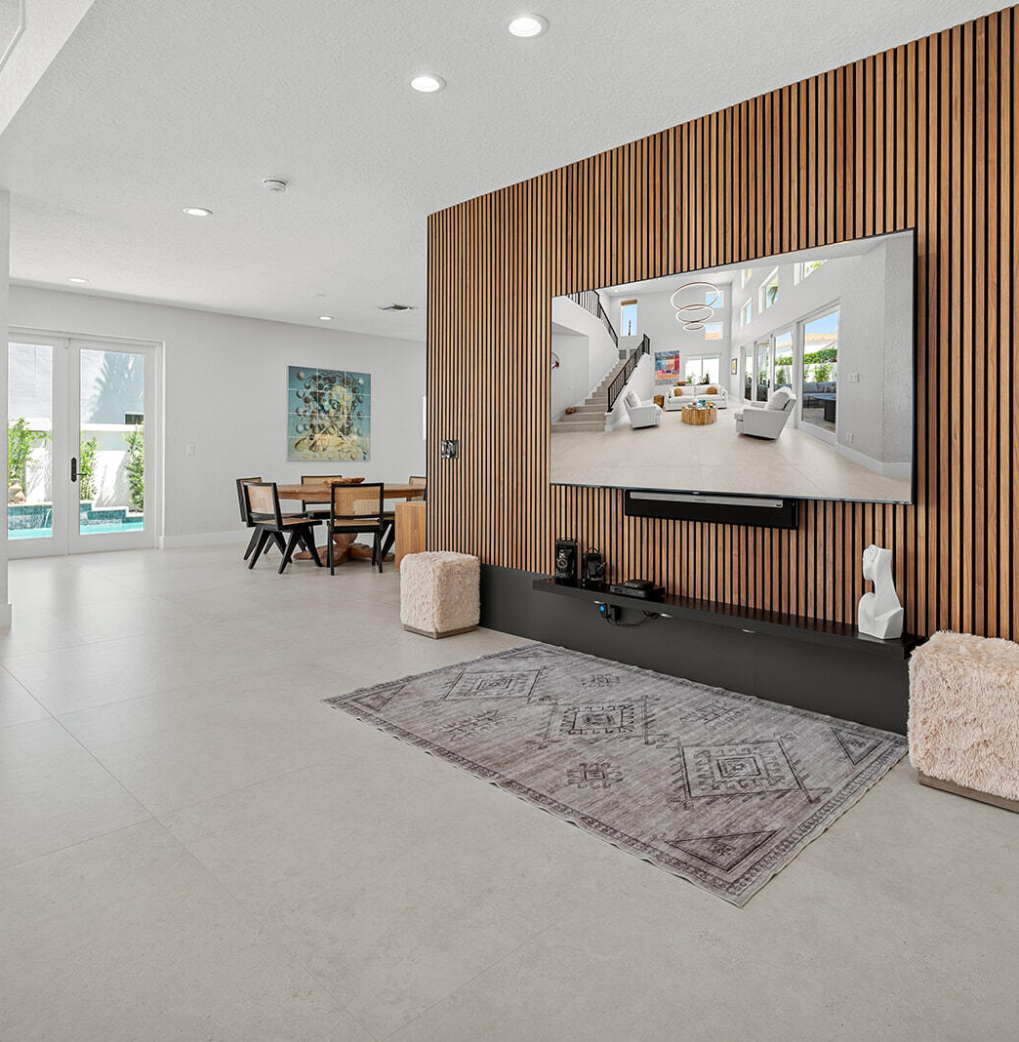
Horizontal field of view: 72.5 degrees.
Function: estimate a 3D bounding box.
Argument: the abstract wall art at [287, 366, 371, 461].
[{"bbox_3d":[-2.494,-1.479,9.620,1.220,1.240,0.040,-4,6,-42],"label":"abstract wall art"}]

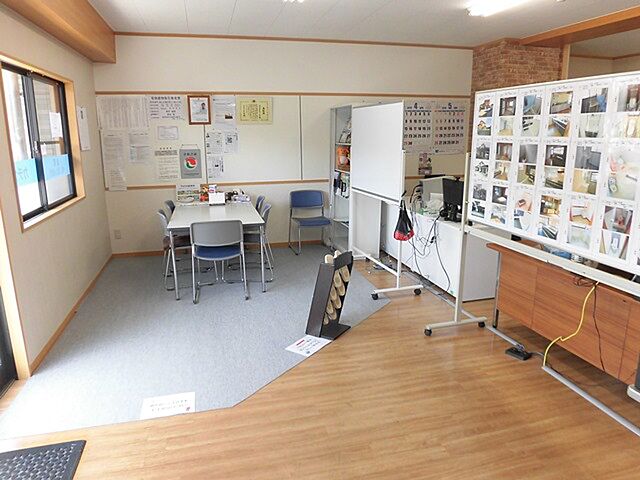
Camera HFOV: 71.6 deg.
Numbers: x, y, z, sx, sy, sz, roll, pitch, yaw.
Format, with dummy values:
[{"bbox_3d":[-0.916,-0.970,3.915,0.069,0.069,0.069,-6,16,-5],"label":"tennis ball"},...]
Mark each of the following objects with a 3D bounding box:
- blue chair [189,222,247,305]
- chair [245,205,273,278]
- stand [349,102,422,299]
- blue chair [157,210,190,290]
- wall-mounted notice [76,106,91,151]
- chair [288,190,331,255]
[{"bbox_3d":[-0.991,0.147,4.353,0.490,0.770,0.560,-3,14,-12],"label":"blue chair"},{"bbox_3d":[-0.790,0.028,4.823,0.560,0.770,0.490,-2,14,-7],"label":"chair"},{"bbox_3d":[0.556,-0.465,4.638,0.540,1.810,1.260,-5,15,-19],"label":"stand"},{"bbox_3d":[-1.389,0.063,4.689,0.560,0.770,0.490,-5,15,-18],"label":"blue chair"},{"bbox_3d":[-2.464,-1.163,4.645,0.015,0.430,0.380,-4,15,-14],"label":"wall-mounted notice"},{"bbox_3d":[-0.104,-0.231,5.843,0.490,0.770,0.560,-5,15,-18],"label":"chair"}]

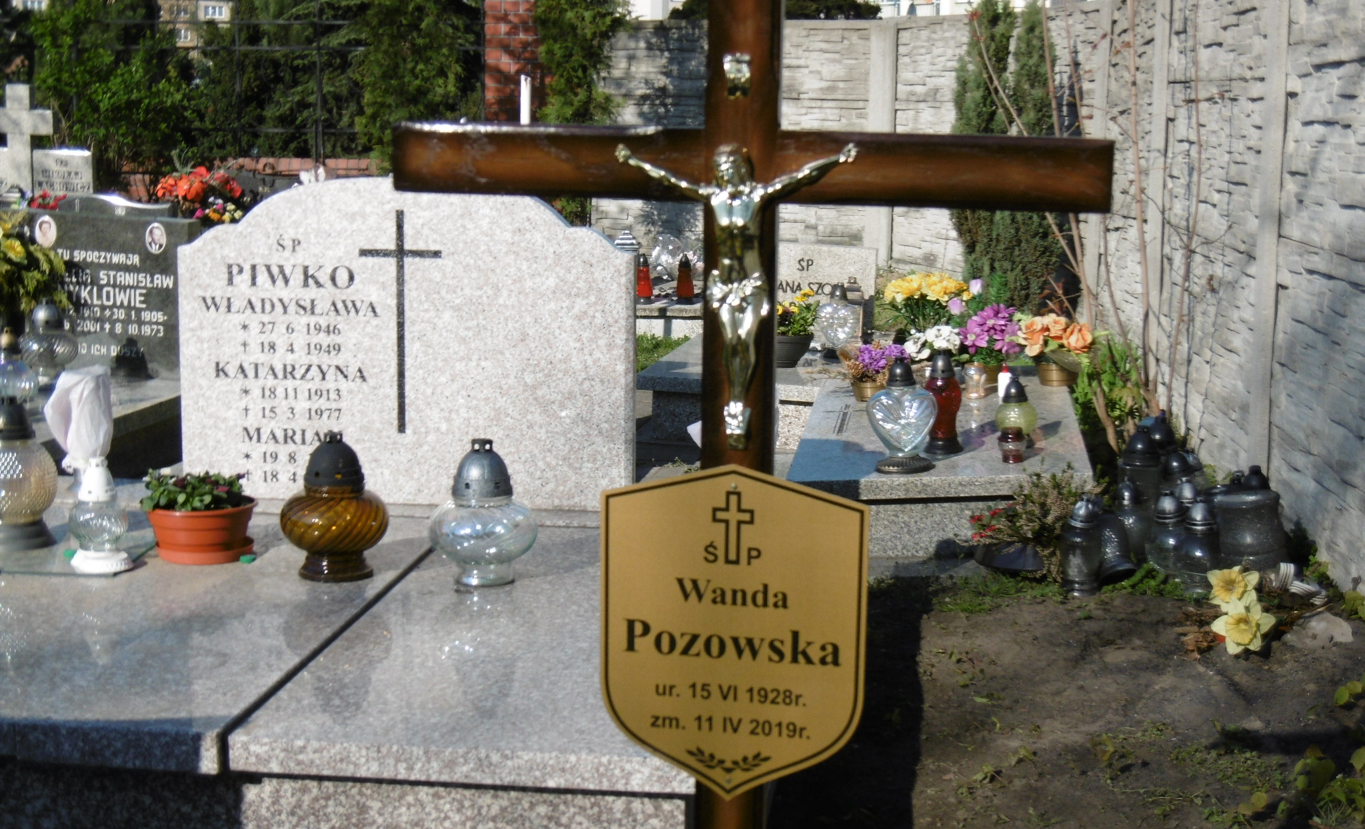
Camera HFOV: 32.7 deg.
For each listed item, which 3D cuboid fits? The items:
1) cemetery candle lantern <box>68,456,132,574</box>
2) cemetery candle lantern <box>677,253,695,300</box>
[{"bbox_3d":[-1.145,0.189,4.573,0.125,0.225,0.125,1,8,0],"label":"cemetery candle lantern"},{"bbox_3d":[0.016,-0.653,11.034,0.086,0.215,0.086,1,8,0],"label":"cemetery candle lantern"}]

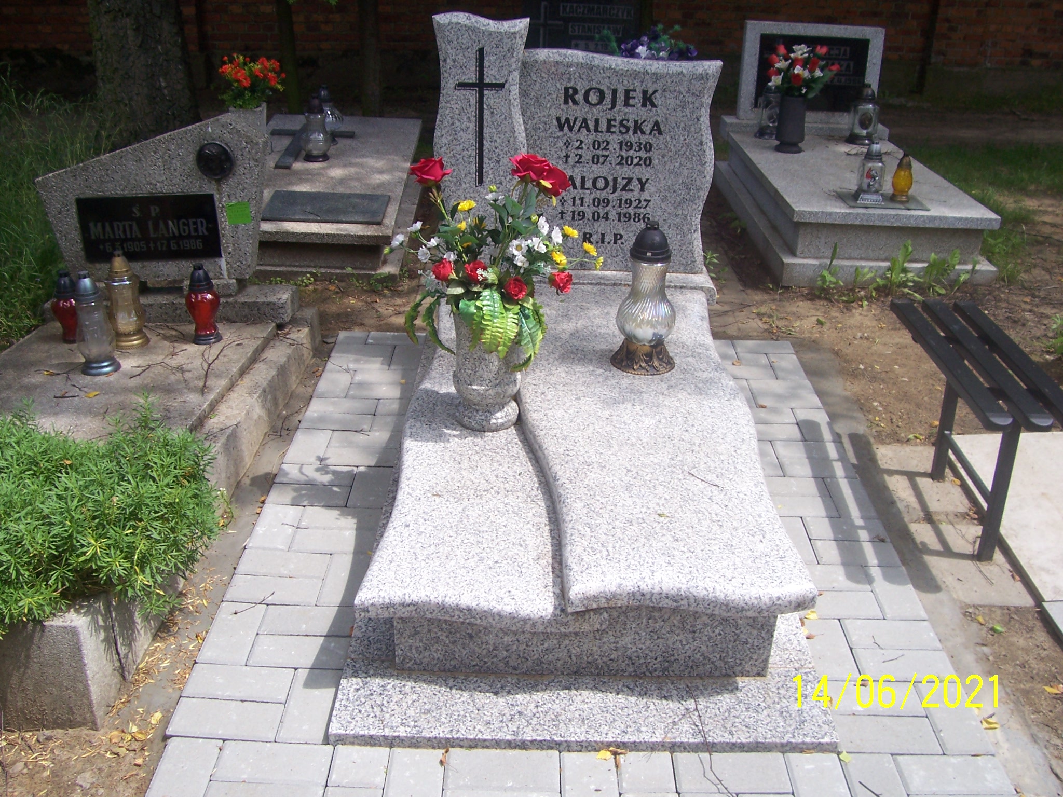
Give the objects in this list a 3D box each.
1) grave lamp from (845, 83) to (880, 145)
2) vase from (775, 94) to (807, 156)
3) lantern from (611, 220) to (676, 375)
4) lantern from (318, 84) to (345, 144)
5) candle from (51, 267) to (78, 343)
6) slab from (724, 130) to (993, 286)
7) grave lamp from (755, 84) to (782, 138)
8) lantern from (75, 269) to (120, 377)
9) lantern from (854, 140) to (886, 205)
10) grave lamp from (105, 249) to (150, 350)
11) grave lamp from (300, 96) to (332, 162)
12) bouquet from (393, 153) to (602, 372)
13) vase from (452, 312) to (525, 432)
[{"bbox_3d":[1.640,-1.413,5.174,0.140,0.295,0.130,7,26,10],"label":"grave lamp"},{"bbox_3d":[1.204,-1.267,4.805,0.137,0.245,0.137,2,27,0],"label":"vase"},{"bbox_3d":[0.306,-0.281,2.760,0.177,0.405,0.177,2,27,0],"label":"lantern"},{"bbox_3d":[-1.030,-1.443,5.284,0.155,0.285,0.155,1,26,-1],"label":"lantern"},{"bbox_3d":[-1.352,-0.275,3.042,0.102,0.232,0.102,1,26,-1],"label":"candle"},{"bbox_3d":[1.408,-0.898,4.736,0.865,0.305,1.540,1,26,-1],"label":"slab"},{"bbox_3d":[1.171,-1.386,5.009,0.160,0.265,0.150,5,28,6],"label":"grave lamp"},{"bbox_3d":[-1.219,-0.218,2.912,0.112,0.290,0.112,2,27,0],"label":"lantern"},{"bbox_3d":[1.338,-0.894,4.099,0.100,0.235,0.105,3,28,3],"label":"lantern"},{"bbox_3d":[-1.160,-0.289,3.004,0.113,0.292,0.113,1,26,-1],"label":"grave lamp"},{"bbox_3d":[-1.006,-1.267,4.901,0.145,0.295,0.145,1,26,-1],"label":"grave lamp"},{"bbox_3d":[-0.070,-0.304,2.297,0.475,0.460,0.380,1,26,-1],"label":"bouquet"},{"bbox_3d":[-0.105,-0.085,2.541,0.172,0.290,0.172,2,27,0],"label":"vase"}]

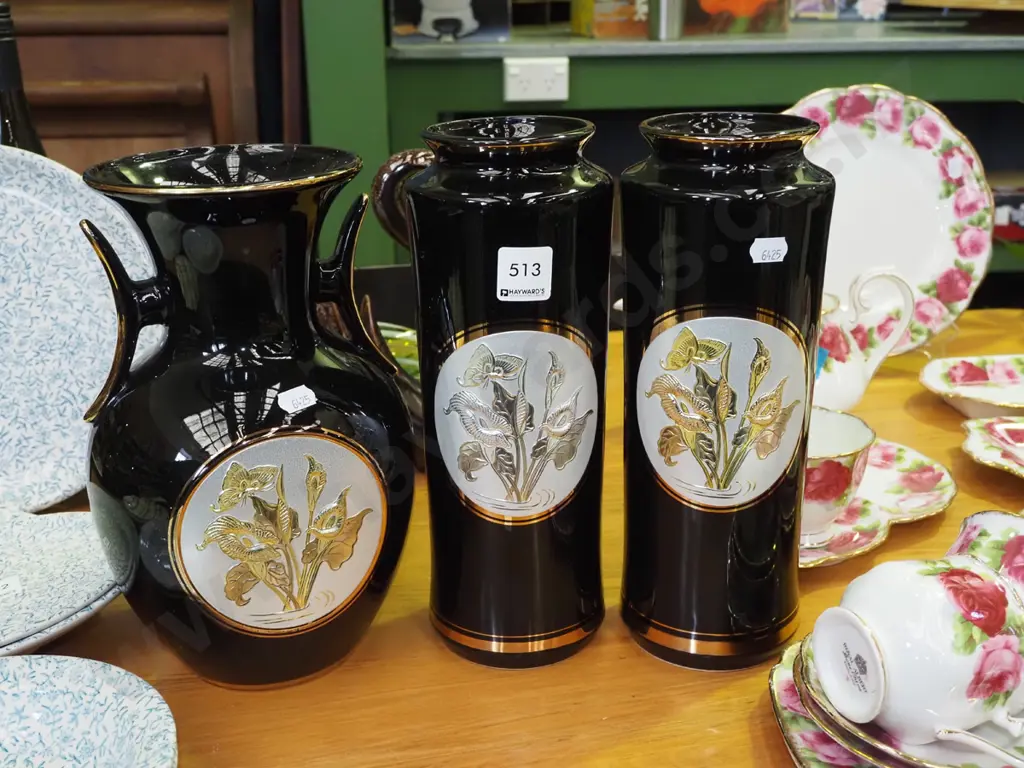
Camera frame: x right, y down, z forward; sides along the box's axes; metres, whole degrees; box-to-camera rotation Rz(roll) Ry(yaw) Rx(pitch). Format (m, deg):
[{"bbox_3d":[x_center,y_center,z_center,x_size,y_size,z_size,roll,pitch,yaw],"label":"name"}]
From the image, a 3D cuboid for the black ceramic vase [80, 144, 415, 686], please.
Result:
[{"bbox_3d":[-0.149,0.020,0.649,0.186,0.294,0.180,-9,22,-19],"label":"black ceramic vase"}]

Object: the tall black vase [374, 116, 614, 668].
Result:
[{"bbox_3d":[0.000,0.007,0.653,0.111,0.309,0.111,-2,21,-1],"label":"tall black vase"}]

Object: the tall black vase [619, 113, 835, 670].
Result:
[{"bbox_3d":[0.119,0.006,0.648,0.111,0.309,0.111,2,21,9],"label":"tall black vase"}]

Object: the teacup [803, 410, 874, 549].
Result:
[{"bbox_3d":[0.175,0.062,0.722,0.107,0.070,0.090,-1,19,0],"label":"teacup"}]

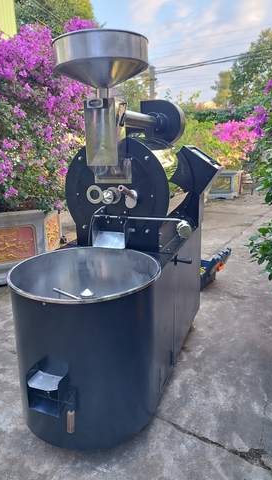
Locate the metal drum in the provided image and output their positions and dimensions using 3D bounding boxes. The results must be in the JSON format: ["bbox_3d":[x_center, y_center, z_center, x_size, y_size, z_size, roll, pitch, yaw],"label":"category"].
[{"bbox_3d":[-0.269,0.553,1.909,0.820,0.800,0.860,-1,15,0],"label":"metal drum"}]

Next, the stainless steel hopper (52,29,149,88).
[{"bbox_3d":[-0.184,-0.948,1.826,0.521,0.215,0.521,-1,15,0],"label":"stainless steel hopper"}]

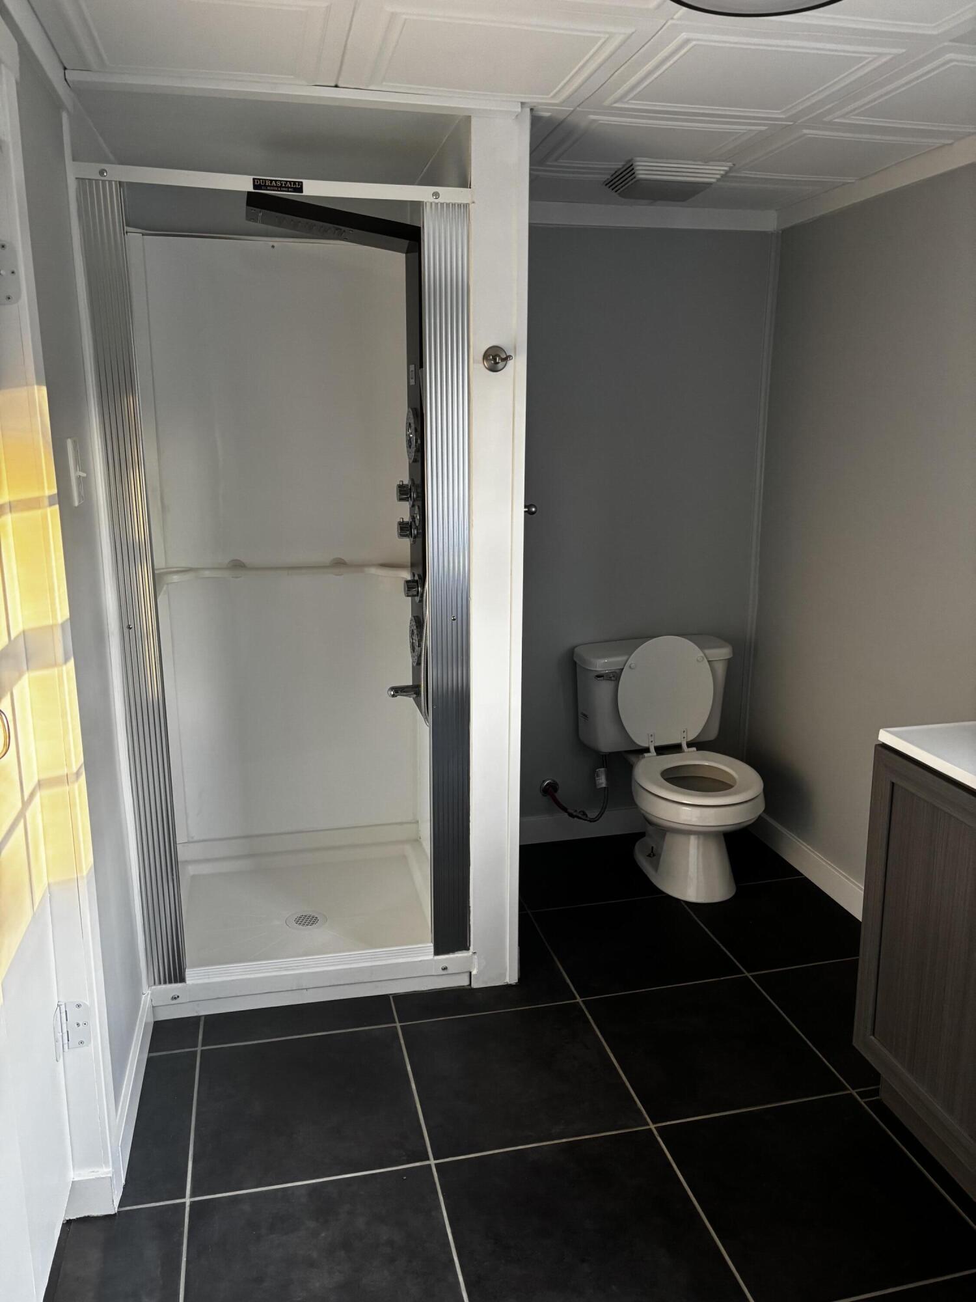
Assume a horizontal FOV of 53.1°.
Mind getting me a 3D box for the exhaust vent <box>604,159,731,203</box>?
[{"bbox_3d":[0.455,-1.221,2.559,0.275,0.047,0.280,-3,14,-13],"label":"exhaust vent"}]

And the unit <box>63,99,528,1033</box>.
[{"bbox_3d":[-0.509,-0.134,2.566,0.784,1.887,0.793,-3,14,-13],"label":"unit"}]

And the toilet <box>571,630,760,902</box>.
[{"bbox_3d":[0.585,0.354,2.992,0.503,0.750,0.676,-3,14,-13],"label":"toilet"}]

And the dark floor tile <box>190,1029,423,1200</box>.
[{"bbox_3d":[-0.383,0.958,2.073,0.457,0.012,0.457,-3,14,-13],"label":"dark floor tile"}]

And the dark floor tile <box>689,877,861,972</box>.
[{"bbox_3d":[0.851,0.794,2.844,0.450,0.012,0.464,-3,14,-13],"label":"dark floor tile"}]

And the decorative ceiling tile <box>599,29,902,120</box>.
[{"bbox_3d":[0.475,-1.073,1.826,0.420,0.020,0.420,-3,14,-13],"label":"decorative ceiling tile"}]

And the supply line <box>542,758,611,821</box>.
[{"bbox_3d":[0.297,0.464,3.273,0.215,0.225,0.140,-3,14,-13],"label":"supply line"}]

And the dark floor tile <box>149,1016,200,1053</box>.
[{"bbox_3d":[-0.729,0.907,2.286,0.114,0.012,0.128,-3,14,-13],"label":"dark floor tile"}]

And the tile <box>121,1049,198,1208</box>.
[{"bbox_3d":[-0.675,0.990,2.042,0.122,0.012,0.466,-3,14,-13],"label":"tile"}]

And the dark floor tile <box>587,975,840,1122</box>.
[{"bbox_3d":[0.511,0.925,2.307,0.460,0.012,0.464,-3,14,-13],"label":"dark floor tile"}]

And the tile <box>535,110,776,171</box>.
[{"bbox_3d":[0.372,-1.204,2.323,0.498,0.012,0.498,-3,14,-13],"label":"tile"}]

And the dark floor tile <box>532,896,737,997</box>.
[{"bbox_3d":[0.401,0.810,2.712,0.457,0.012,0.457,-3,14,-13],"label":"dark floor tile"}]

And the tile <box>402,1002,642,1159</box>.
[{"bbox_3d":[0.062,0.935,2.176,0.457,0.012,0.457,-3,14,-13],"label":"tile"}]

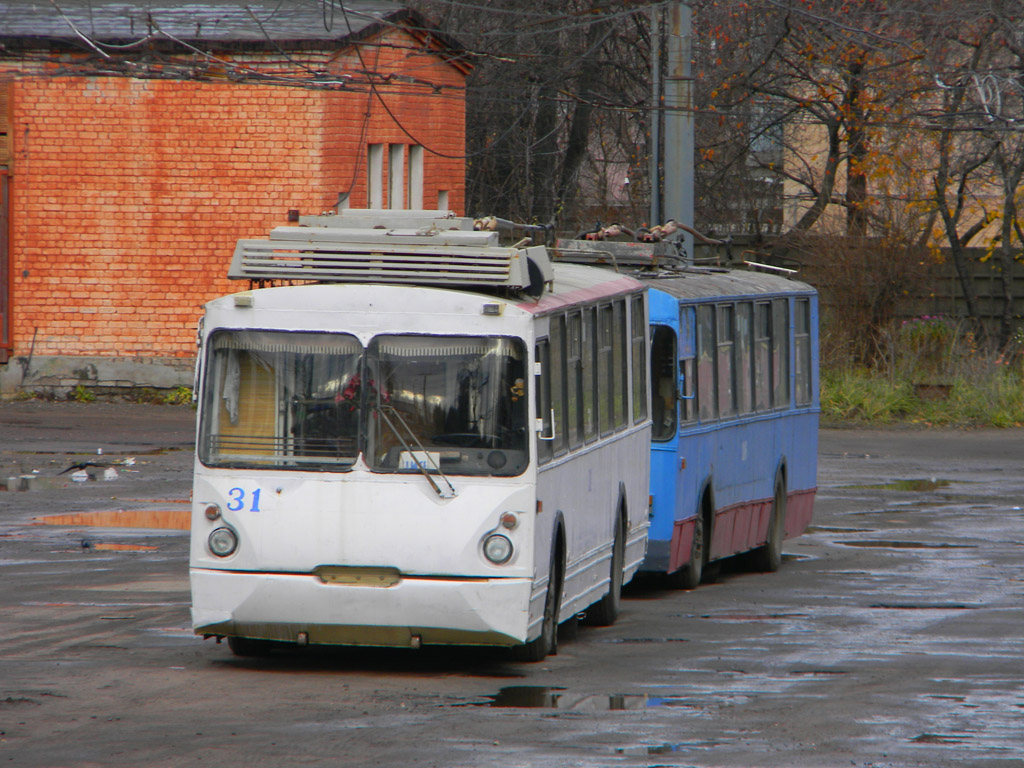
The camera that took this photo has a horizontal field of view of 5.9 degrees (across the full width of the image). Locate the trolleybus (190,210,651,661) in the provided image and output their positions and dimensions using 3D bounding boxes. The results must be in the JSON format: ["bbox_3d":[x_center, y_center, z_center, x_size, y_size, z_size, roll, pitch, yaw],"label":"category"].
[{"bbox_3d":[-0.555,0.300,77.420,2.520,3.300,11.750,1,2,5],"label":"trolleybus"}]

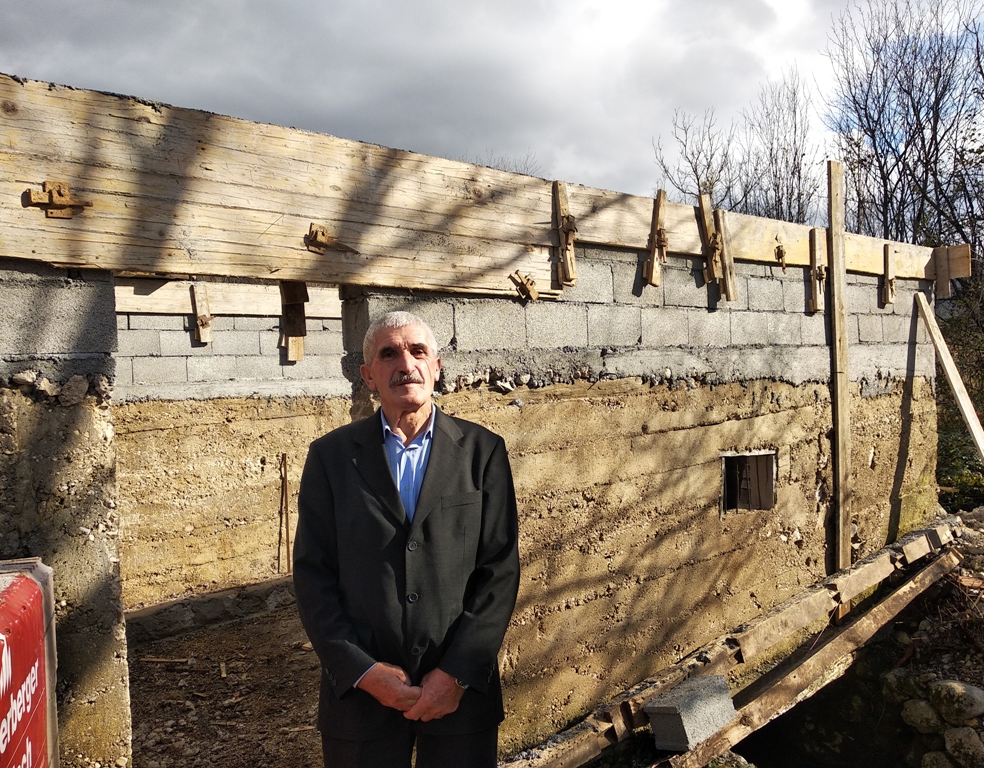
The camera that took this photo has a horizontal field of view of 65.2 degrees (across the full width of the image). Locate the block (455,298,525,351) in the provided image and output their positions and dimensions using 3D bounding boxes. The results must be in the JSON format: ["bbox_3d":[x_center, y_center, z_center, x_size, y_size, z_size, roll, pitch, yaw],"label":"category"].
[{"bbox_3d":[-0.064,-0.247,3.312,0.397,0.197,0.197,-3,0,-40],"label":"block"}]

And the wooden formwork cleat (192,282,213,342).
[{"bbox_3d":[-2.224,-0.537,5.916,0.092,0.440,0.045,-9,6,-43],"label":"wooden formwork cleat"}]

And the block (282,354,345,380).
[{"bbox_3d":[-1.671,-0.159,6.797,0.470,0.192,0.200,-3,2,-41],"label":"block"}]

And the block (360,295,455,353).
[{"bbox_3d":[-0.368,-0.234,3.067,0.390,0.190,0.195,-3,2,-40],"label":"block"}]

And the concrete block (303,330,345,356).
[{"bbox_3d":[-1.547,-0.367,6.904,0.397,0.192,0.200,-3,2,-41],"label":"concrete block"}]

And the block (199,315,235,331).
[{"bbox_3d":[-2.298,-0.523,6.163,0.400,0.200,0.200,-3,2,-41],"label":"block"}]

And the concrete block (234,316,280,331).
[{"bbox_3d":[-2.048,-0.544,6.590,0.397,0.190,0.197,-3,0,-40],"label":"concrete block"}]

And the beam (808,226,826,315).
[{"bbox_3d":[2.091,-0.730,4.933,0.130,0.525,0.045,-3,2,-40],"label":"beam"}]

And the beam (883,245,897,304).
[{"bbox_3d":[2.930,-0.807,5.665,0.095,0.435,0.033,5,-5,-40],"label":"beam"}]

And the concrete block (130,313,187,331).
[{"bbox_3d":[-2.673,-0.511,6.063,0.397,0.190,0.197,-3,0,-40],"label":"concrete block"}]

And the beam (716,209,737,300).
[{"bbox_3d":[1.307,-0.712,4.292,0.075,0.502,0.040,-12,6,-40],"label":"beam"}]

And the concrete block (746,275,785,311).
[{"bbox_3d":[1.620,-0.553,4.800,0.397,0.197,0.200,-3,2,-40],"label":"concrete block"}]

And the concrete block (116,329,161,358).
[{"bbox_3d":[-2.800,-0.303,5.947,0.397,0.197,0.197,-3,0,-40],"label":"concrete block"}]

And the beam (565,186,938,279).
[{"bbox_3d":[2.002,-0.893,4.968,4.300,0.250,0.035,-3,2,-40],"label":"beam"}]

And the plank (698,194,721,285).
[{"bbox_3d":[1.172,-0.787,4.156,0.090,0.460,0.040,-19,12,-39],"label":"plank"}]

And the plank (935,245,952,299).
[{"bbox_3d":[3.699,-0.911,6.307,0.045,0.410,0.110,-3,2,-40],"label":"plank"}]

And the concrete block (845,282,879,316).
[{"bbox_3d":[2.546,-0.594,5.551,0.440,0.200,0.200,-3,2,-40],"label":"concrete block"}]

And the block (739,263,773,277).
[{"bbox_3d":[1.448,-0.728,4.608,0.390,0.190,0.195,-3,2,-40],"label":"block"}]

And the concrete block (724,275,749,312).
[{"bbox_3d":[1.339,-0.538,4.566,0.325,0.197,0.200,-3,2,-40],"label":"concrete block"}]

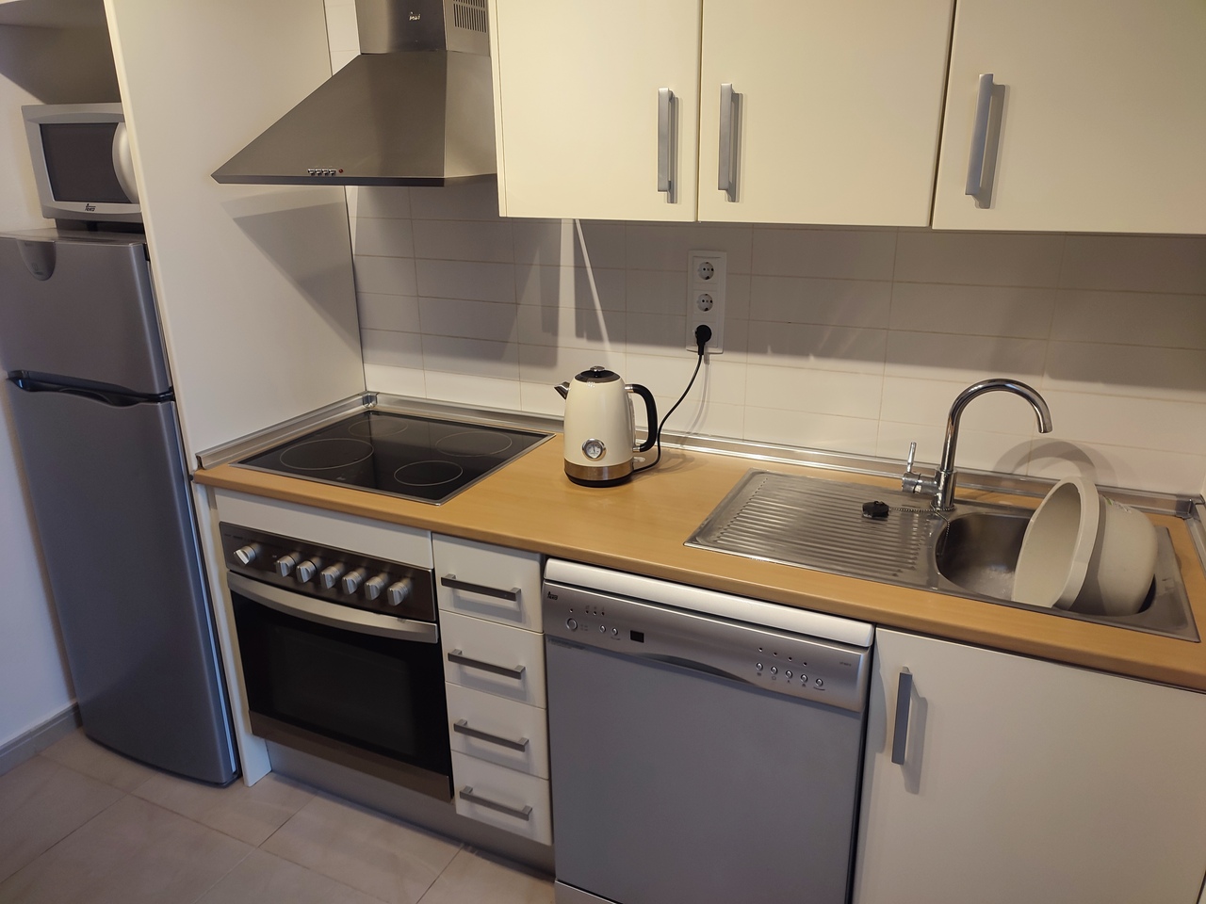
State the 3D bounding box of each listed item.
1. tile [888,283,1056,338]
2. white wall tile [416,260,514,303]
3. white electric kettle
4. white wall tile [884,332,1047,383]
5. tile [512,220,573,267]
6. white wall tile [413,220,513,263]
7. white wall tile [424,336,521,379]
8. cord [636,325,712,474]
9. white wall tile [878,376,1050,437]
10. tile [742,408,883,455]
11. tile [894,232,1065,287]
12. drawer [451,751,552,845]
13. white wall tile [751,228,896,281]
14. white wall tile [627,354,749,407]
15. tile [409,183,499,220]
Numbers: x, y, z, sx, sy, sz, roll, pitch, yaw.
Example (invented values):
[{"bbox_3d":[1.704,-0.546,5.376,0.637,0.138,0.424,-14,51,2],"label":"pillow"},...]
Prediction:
[{"bbox_3d":[0.739,-0.286,1.756,0.299,0.098,0.010,8,21,24],"label":"tile"},{"bbox_3d":[-0.354,-0.443,2.252,0.300,0.098,0.010,8,21,24],"label":"white wall tile"},{"bbox_3d":[0.007,-0.063,1.894,0.223,0.248,0.151,2,19,7],"label":"white electric kettle"},{"bbox_3d":[0.743,-0.194,1.797,0.300,0.098,0.010,8,21,24],"label":"white wall tile"},{"bbox_3d":[-0.081,-0.494,2.077,0.298,0.098,0.010,8,21,24],"label":"tile"},{"bbox_3d":[-0.354,-0.535,2.212,0.299,0.098,0.010,8,21,24],"label":"white wall tile"},{"bbox_3d":[-0.348,-0.251,2.297,0.298,0.098,0.010,8,21,24],"label":"white wall tile"},{"bbox_3d":[0.158,-0.120,1.963,0.130,0.315,0.190,8,21,24],"label":"cord"},{"bbox_3d":[0.744,-0.099,1.829,0.300,0.098,0.010,8,21,24],"label":"white wall tile"},{"bbox_3d":[0.469,-0.047,1.973,0.299,0.087,0.010,8,21,24],"label":"tile"},{"bbox_3d":[0.741,-0.383,1.731,0.300,0.098,0.010,8,21,24],"label":"tile"},{"bbox_3d":[-0.125,0.682,2.079,0.244,0.174,0.510,8,21,24],"label":"drawer"},{"bbox_3d":[0.465,-0.419,1.846,0.299,0.098,0.010,8,21,24],"label":"white wall tile"},{"bbox_3d":[0.195,-0.175,2.064,0.299,0.098,0.010,8,21,24],"label":"white wall tile"},{"bbox_3d":[-0.354,-0.627,2.165,0.298,0.098,0.010,8,21,24],"label":"tile"}]

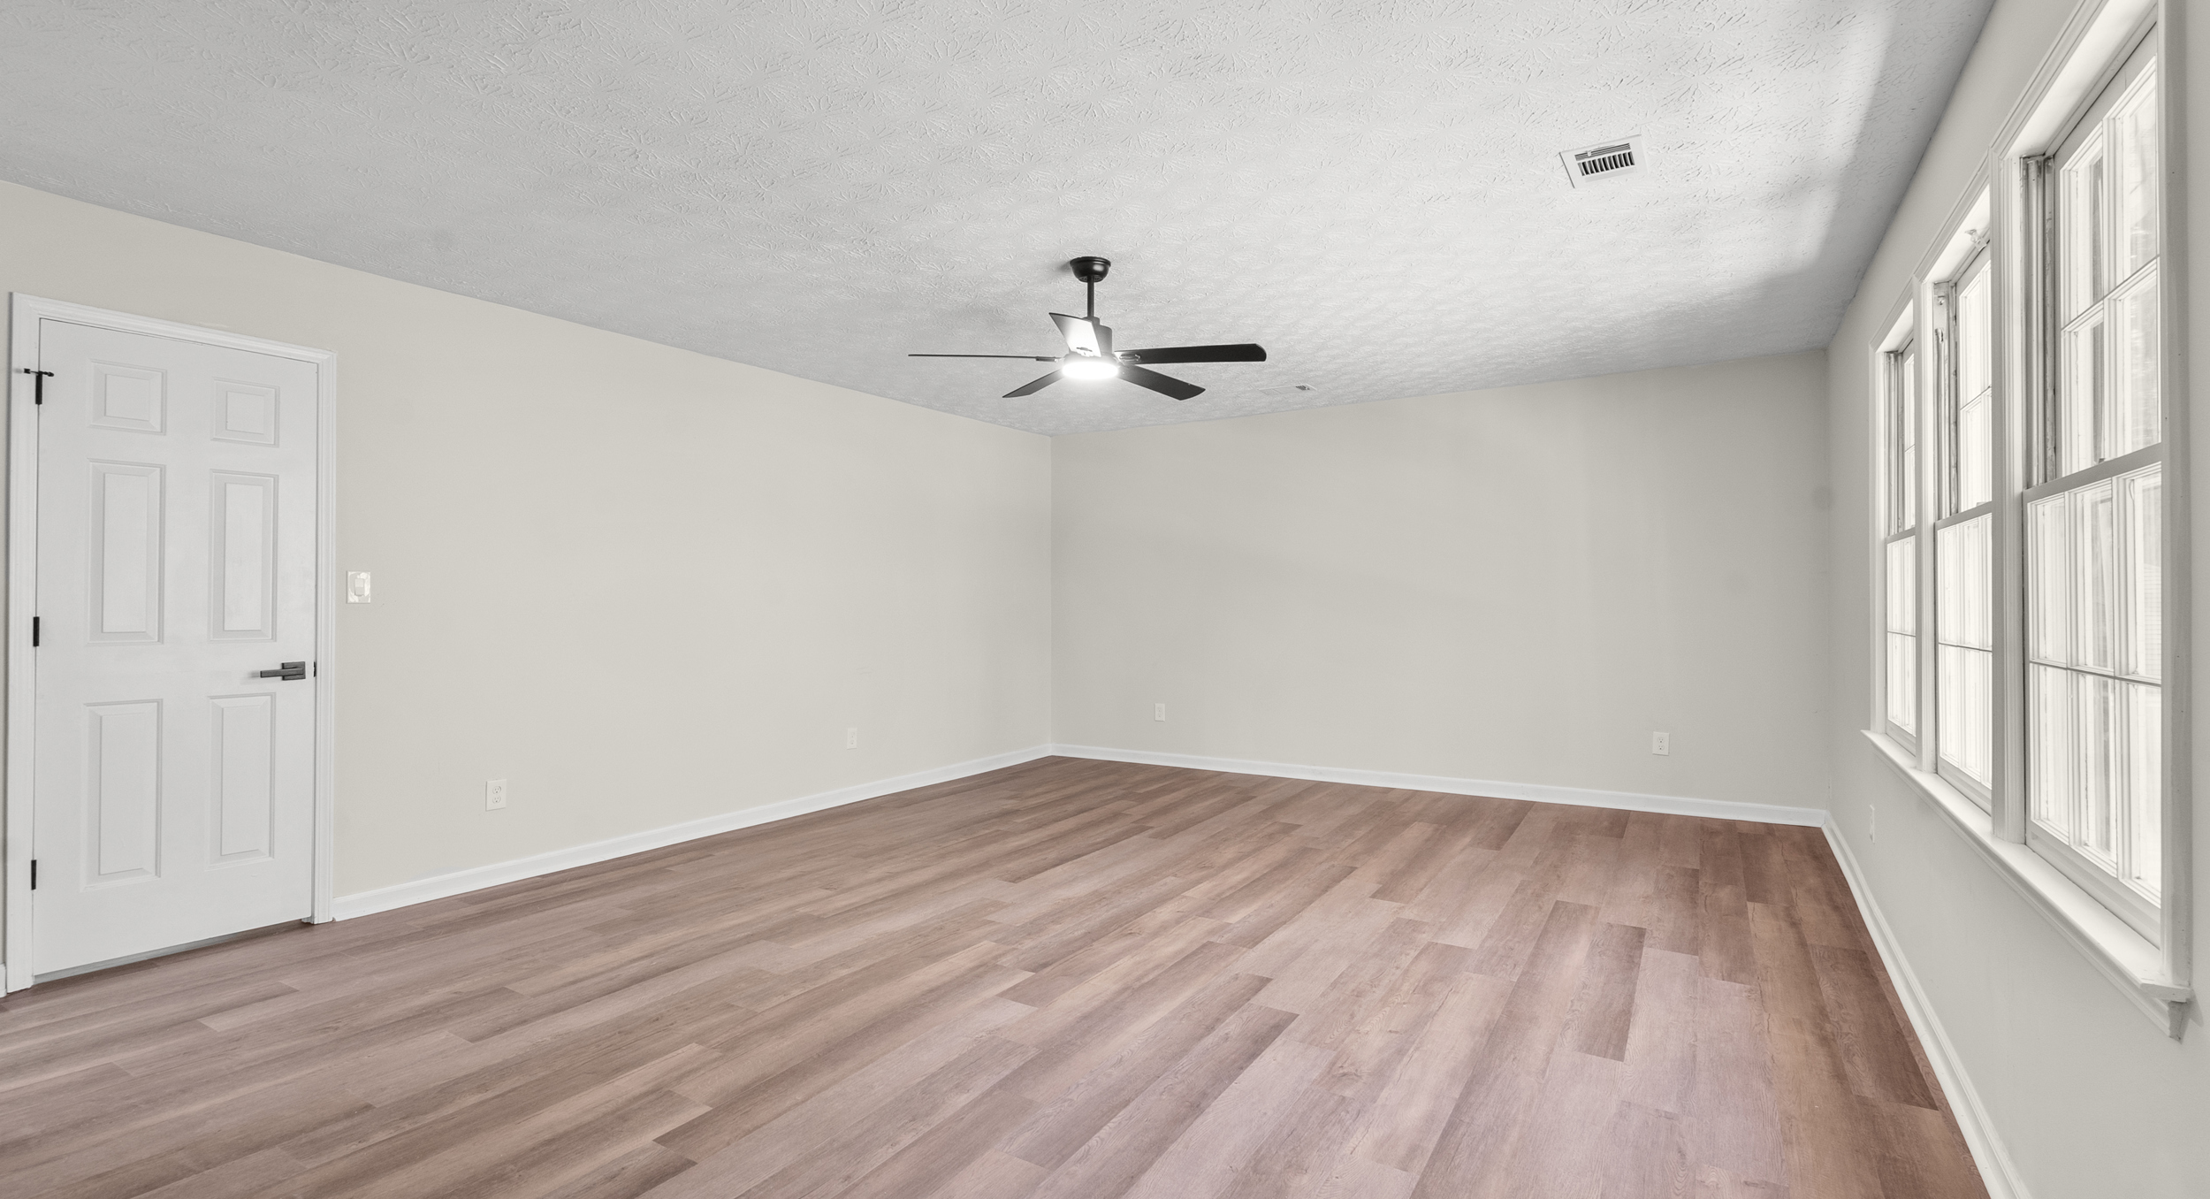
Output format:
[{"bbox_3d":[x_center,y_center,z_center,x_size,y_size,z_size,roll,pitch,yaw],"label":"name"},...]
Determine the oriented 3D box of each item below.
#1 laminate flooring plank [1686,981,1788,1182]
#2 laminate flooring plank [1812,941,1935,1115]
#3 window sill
[{"bbox_3d":[1.613,1.183,2.520,0.159,0.012,1.210,0,0,31],"label":"laminate flooring plank"},{"bbox_3d":[2.166,1.184,2.819,0.159,0.012,1.220,0,0,31],"label":"laminate flooring plank"},{"bbox_3d":[2.042,0.515,2.371,0.075,0.083,2.803,0,0,32],"label":"window sill"}]

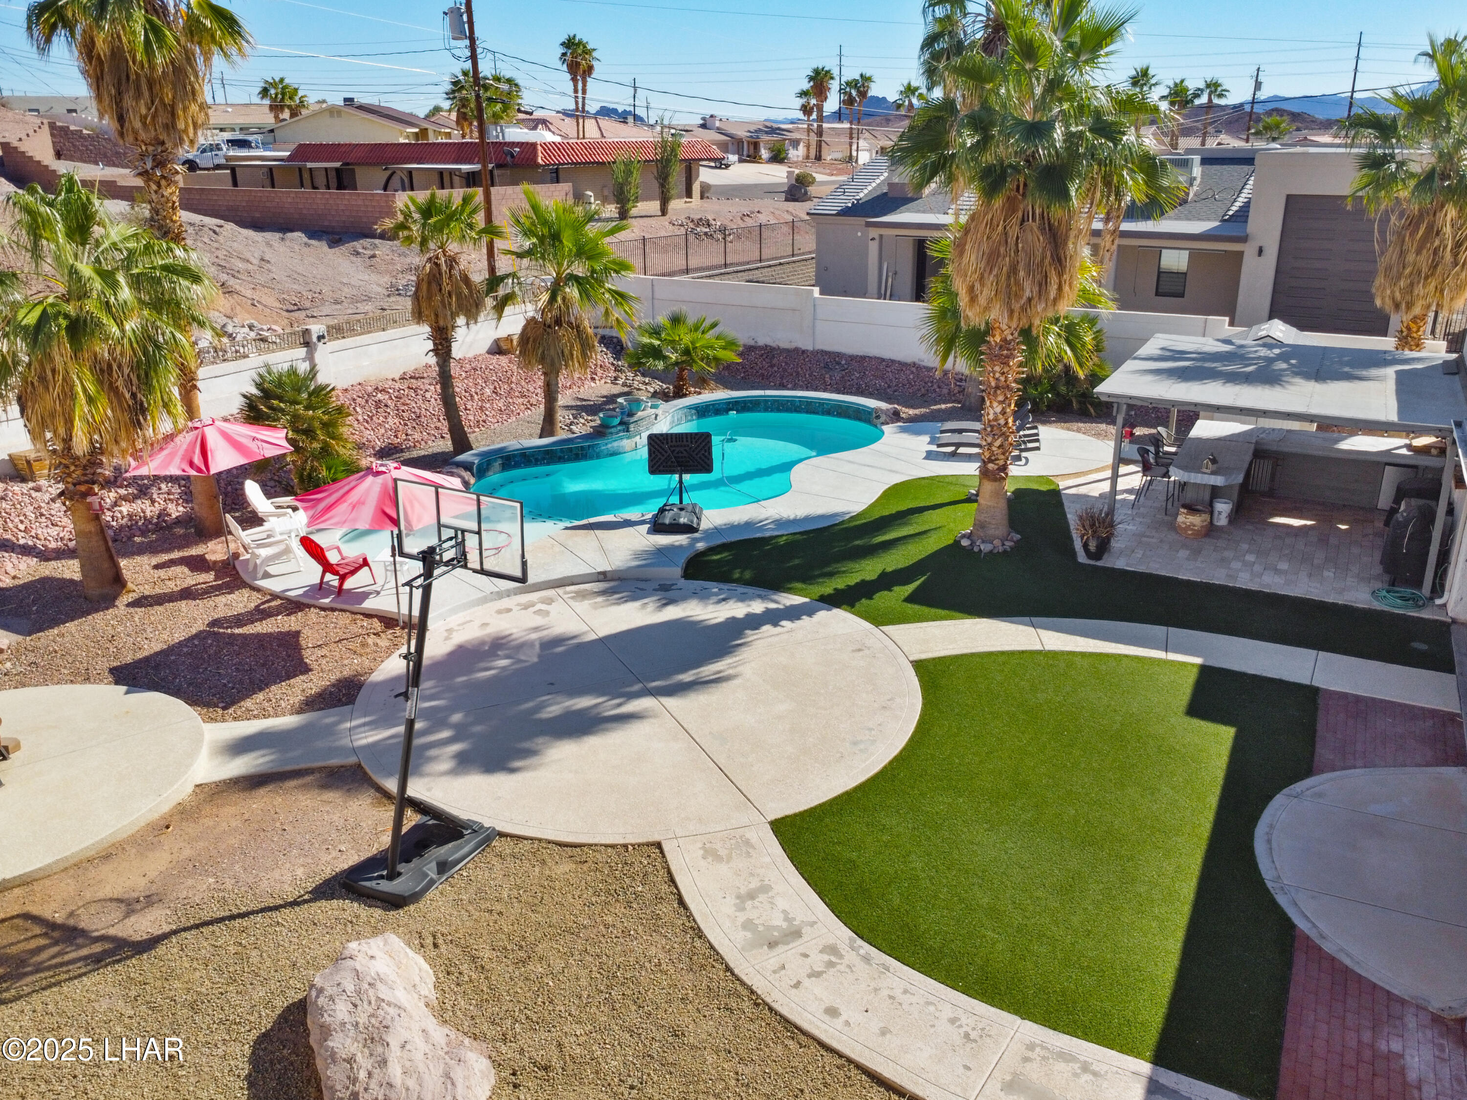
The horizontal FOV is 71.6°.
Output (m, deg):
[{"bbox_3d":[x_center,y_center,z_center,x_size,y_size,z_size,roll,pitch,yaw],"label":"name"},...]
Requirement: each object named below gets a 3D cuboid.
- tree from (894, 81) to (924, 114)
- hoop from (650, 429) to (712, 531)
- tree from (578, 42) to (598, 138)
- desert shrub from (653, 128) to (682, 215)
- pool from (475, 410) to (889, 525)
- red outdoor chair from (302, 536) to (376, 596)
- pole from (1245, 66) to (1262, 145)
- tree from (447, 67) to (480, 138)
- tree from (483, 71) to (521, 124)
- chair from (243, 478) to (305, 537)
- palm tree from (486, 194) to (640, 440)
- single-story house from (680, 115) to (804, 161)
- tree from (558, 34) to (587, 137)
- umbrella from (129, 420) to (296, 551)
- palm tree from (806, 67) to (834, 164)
[{"bbox_3d":[18.123,-44.104,106.742,2.800,9.140,2.800,-1,22,0],"label":"tree"},{"bbox_3d":[-0.900,-1.234,17.402,1.100,1.460,1.580,-1,19,0],"label":"hoop"},{"bbox_3d":[-14.955,-45.506,104.790,2.400,12.400,2.400,-1,19,0],"label":"tree"},{"bbox_3d":[-3.376,-19.821,53.298,1.600,4.300,1.600,-1,19,0],"label":"desert shrub"},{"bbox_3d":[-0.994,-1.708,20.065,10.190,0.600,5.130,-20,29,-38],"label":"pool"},{"bbox_3d":[-5.795,0.151,14.835,0.730,0.920,0.800,12,26,29],"label":"red outdoor chair"},{"bbox_3d":[57.705,-48.216,114.052,0.900,10.770,0.700,-1,22,0],"label":"pole"},{"bbox_3d":[-21.611,-34.795,83.069,3.000,8.500,3.000,-1,19,0],"label":"tree"},{"bbox_3d":[-17.194,-31.890,74.890,3.000,6.057,3.000,-1,21,0],"label":"tree"},{"bbox_3d":[-7.469,-0.629,16.658,0.850,0.960,0.760,-4,19,-8],"label":"chair"},{"bbox_3d":[-3.477,-4.525,19.882,3.100,4.740,3.000,-1,22,0],"label":"palm tree"},{"bbox_3d":[0.729,-50.840,126.208,14.000,4.689,11.000,-3,22,-7],"label":"single-story house"},{"bbox_3d":[-13.248,-37.263,87.425,2.500,12.730,2.500,-1,22,0],"label":"tree"},{"bbox_3d":[-7.834,-0.854,15.458,2.454,2.355,2.454,-1,21,0],"label":"umbrella"},{"bbox_3d":[9.798,-49.443,115.202,3.300,10.000,3.300,-1,19,0],"label":"palm tree"}]

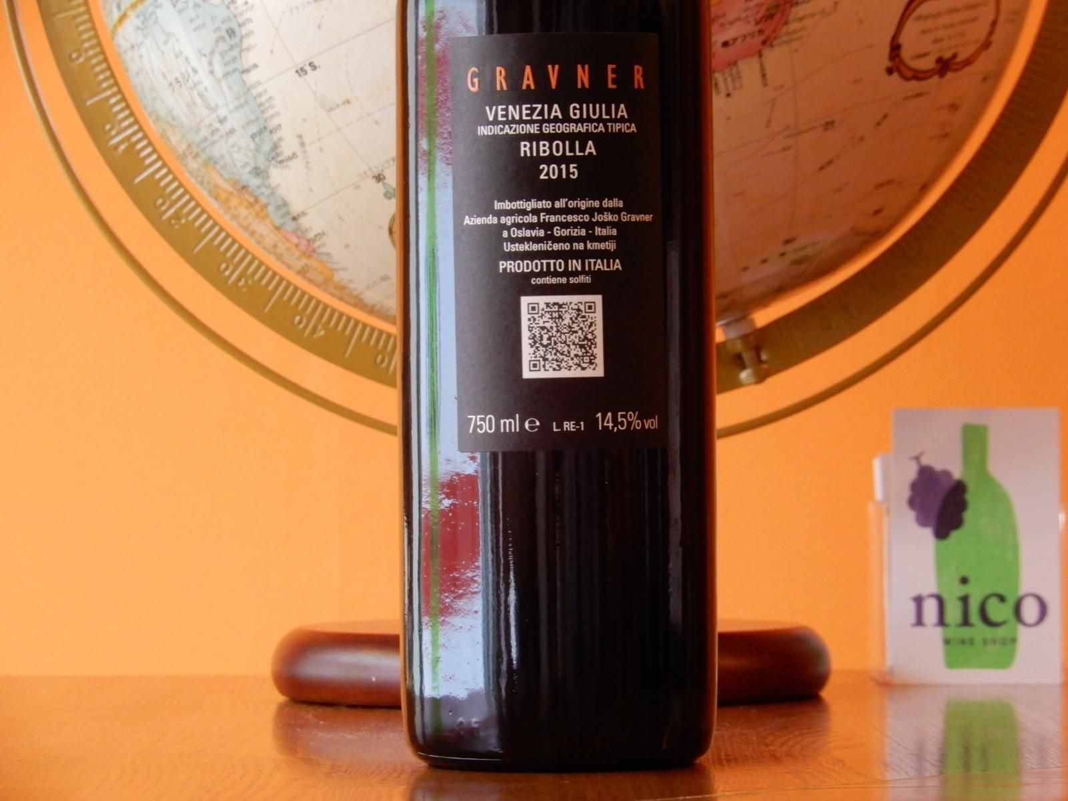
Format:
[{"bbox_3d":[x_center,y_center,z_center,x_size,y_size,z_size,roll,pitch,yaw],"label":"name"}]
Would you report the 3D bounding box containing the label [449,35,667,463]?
[{"bbox_3d":[0.006,-0.038,1.113,0.050,0.100,0.009,-1,0,-1],"label":"label"}]

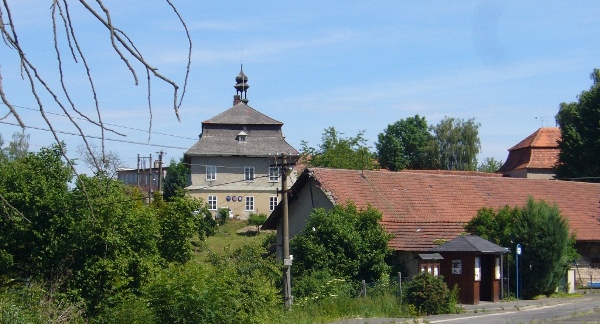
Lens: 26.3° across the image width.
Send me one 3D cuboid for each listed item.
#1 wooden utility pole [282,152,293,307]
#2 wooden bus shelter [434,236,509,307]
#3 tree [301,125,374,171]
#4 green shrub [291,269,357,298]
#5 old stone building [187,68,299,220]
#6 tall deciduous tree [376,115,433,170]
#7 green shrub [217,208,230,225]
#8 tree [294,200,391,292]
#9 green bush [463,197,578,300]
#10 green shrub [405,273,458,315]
[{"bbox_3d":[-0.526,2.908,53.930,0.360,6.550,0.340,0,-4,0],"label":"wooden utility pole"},{"bbox_3d":[7.777,4.900,58.425,2.350,3.080,4.400,-2,-5,25],"label":"wooden bus shelter"},{"bbox_3d":[3.280,1.486,112.179,6.470,9.400,6.000,0,-4,0],"label":"tree"},{"bbox_3d":[1.118,5.416,56.257,2.890,1.400,2.000,0,-4,0],"label":"green shrub"},{"bbox_3d":[-6.962,-1.820,154.492,13.100,17.900,13.500,0,-4,-5],"label":"old stone building"},{"bbox_3d":[11.593,1.069,142.285,6.210,12.520,6.200,0,-4,0],"label":"tall deciduous tree"},{"bbox_3d":[-7.392,5.290,123.938,1.350,1.790,1.400,0,-4,0],"label":"green shrub"},{"bbox_3d":[2.001,4.238,61.855,4.920,4.670,4.400,0,-4,0],"label":"tree"},{"bbox_3d":[11.065,4.240,64.361,5.500,5.200,4.500,-1,-4,12],"label":"green bush"},{"bbox_3d":[5.153,5.191,50.258,2.120,1.640,1.900,0,-4,0],"label":"green shrub"}]

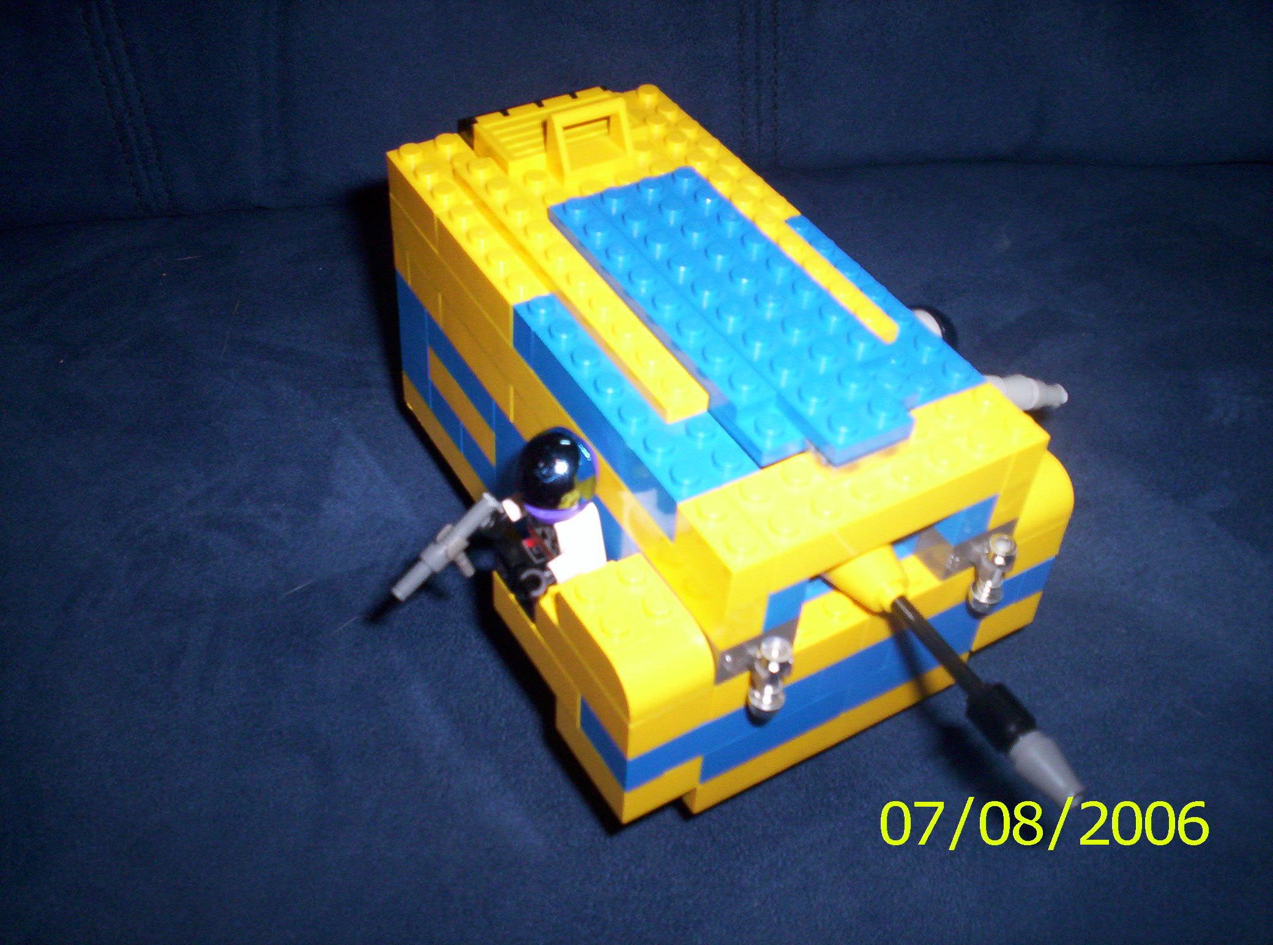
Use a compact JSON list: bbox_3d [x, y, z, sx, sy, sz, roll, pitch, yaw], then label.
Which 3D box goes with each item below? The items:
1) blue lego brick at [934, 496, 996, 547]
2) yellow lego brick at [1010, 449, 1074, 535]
[{"bbox_3d":[0.056,0.005,0.236,0.008,0.010,0.010,-21,50,-24],"label":"blue lego brick"},{"bbox_3d":[0.069,0.001,0.254,0.016,0.011,0.024,-21,50,-24],"label":"yellow lego brick"}]

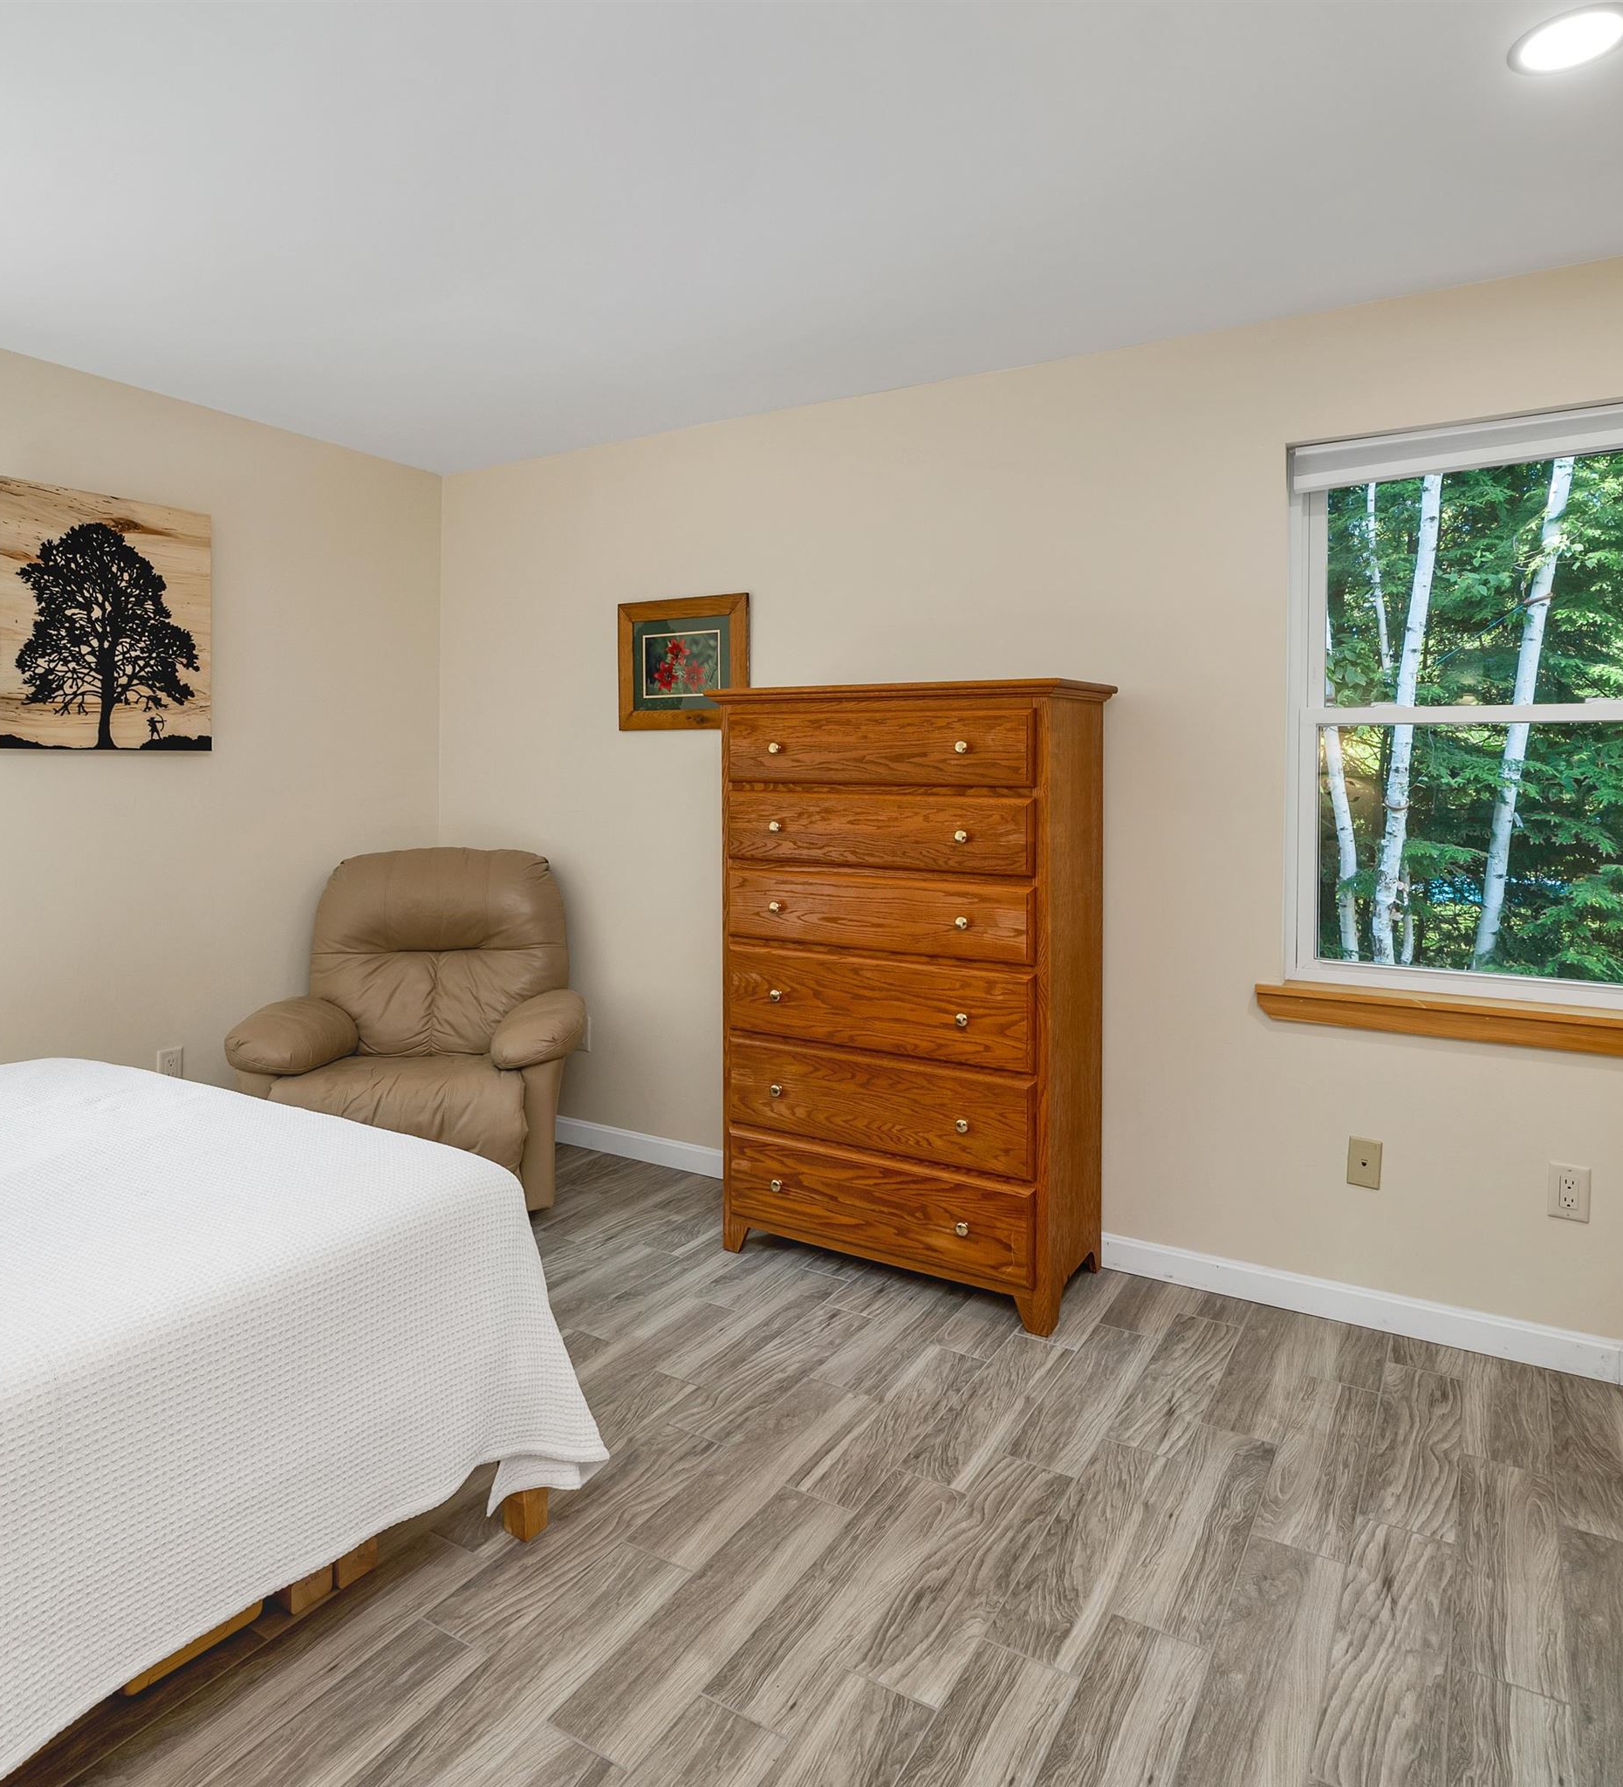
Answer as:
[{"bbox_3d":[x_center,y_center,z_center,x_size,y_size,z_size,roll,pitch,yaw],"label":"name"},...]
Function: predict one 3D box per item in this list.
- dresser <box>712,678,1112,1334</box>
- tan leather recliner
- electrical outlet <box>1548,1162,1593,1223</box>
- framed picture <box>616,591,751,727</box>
[{"bbox_3d":[0.250,0.244,2.767,0.963,1.520,0.446,3,5,30],"label":"dresser"},{"bbox_3d":[-1.262,0.416,3.453,0.970,1.060,0.880,-1,5,-12],"label":"tan leather recliner"},{"bbox_3d":[1.654,0.654,2.273,0.076,0.121,0.008,3,5,30],"label":"electrical outlet"},{"bbox_3d":[-0.416,-0.737,3.379,0.520,0.415,0.025,3,5,30],"label":"framed picture"}]

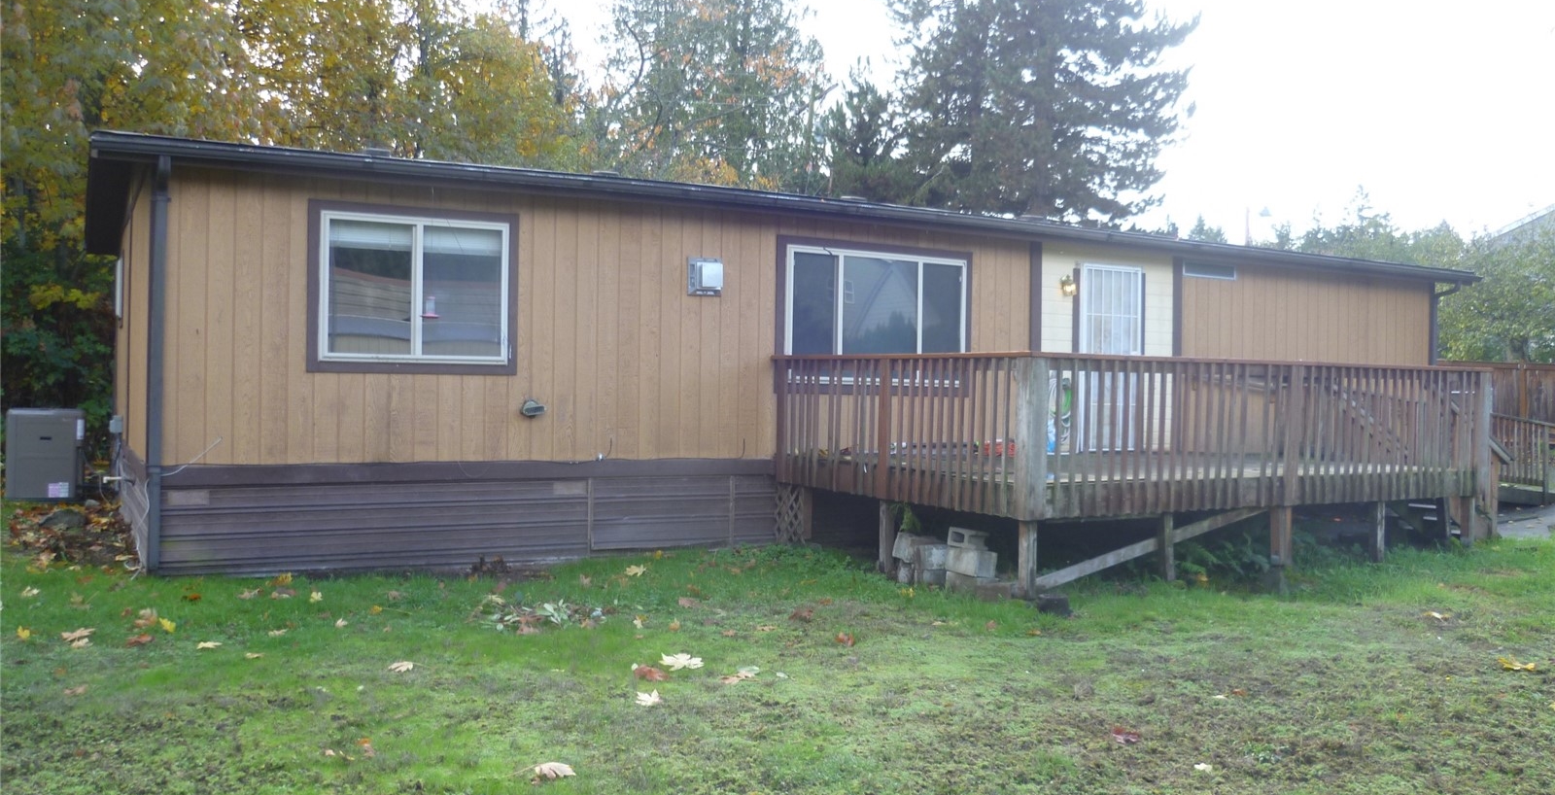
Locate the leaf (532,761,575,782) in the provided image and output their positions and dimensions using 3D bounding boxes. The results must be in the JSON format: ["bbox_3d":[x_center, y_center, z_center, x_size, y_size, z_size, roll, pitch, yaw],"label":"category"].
[{"bbox_3d":[-0.861,1.437,4.830,0.160,0.050,0.120,1,1,0],"label":"leaf"}]

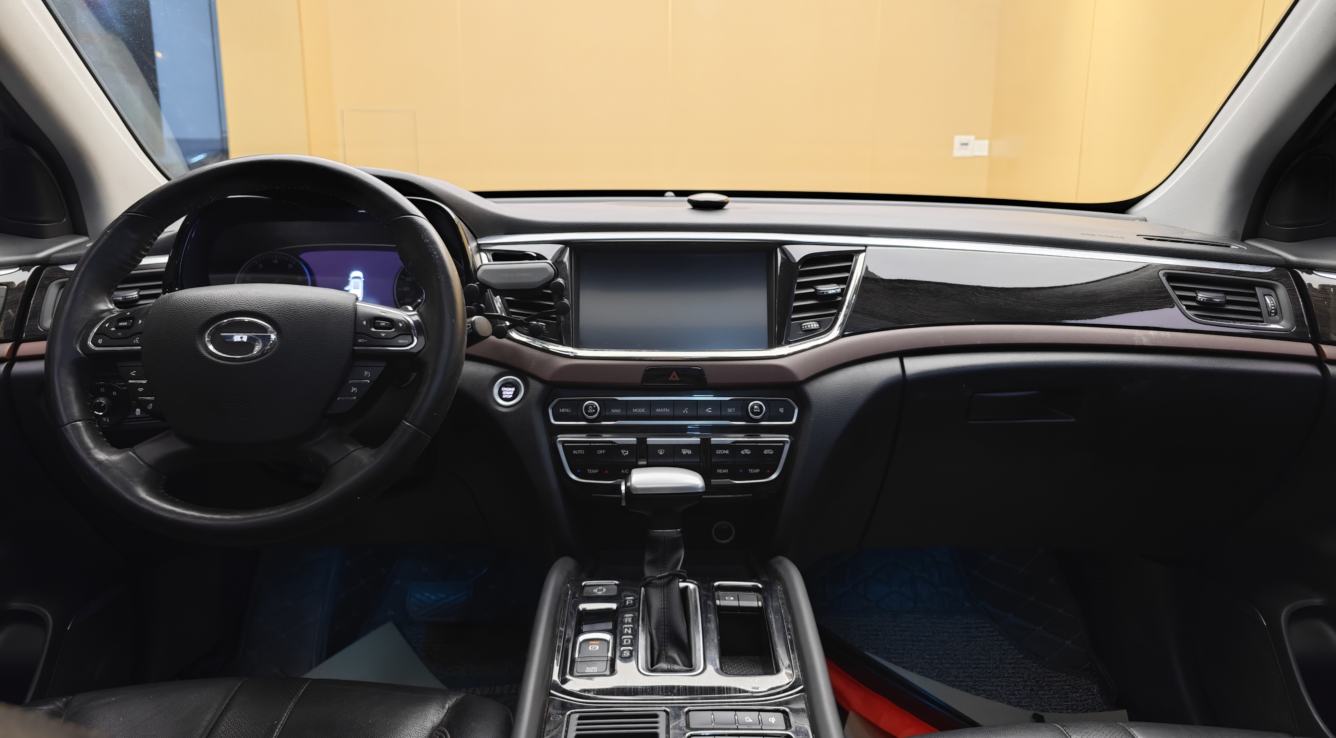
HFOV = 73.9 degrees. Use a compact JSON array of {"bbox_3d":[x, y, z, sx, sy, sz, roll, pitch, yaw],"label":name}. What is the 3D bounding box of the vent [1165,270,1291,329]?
[{"bbox_3d":[0.625,-0.077,0.990,0.135,0.064,0.040,2,3,10],"label":"vent"}]

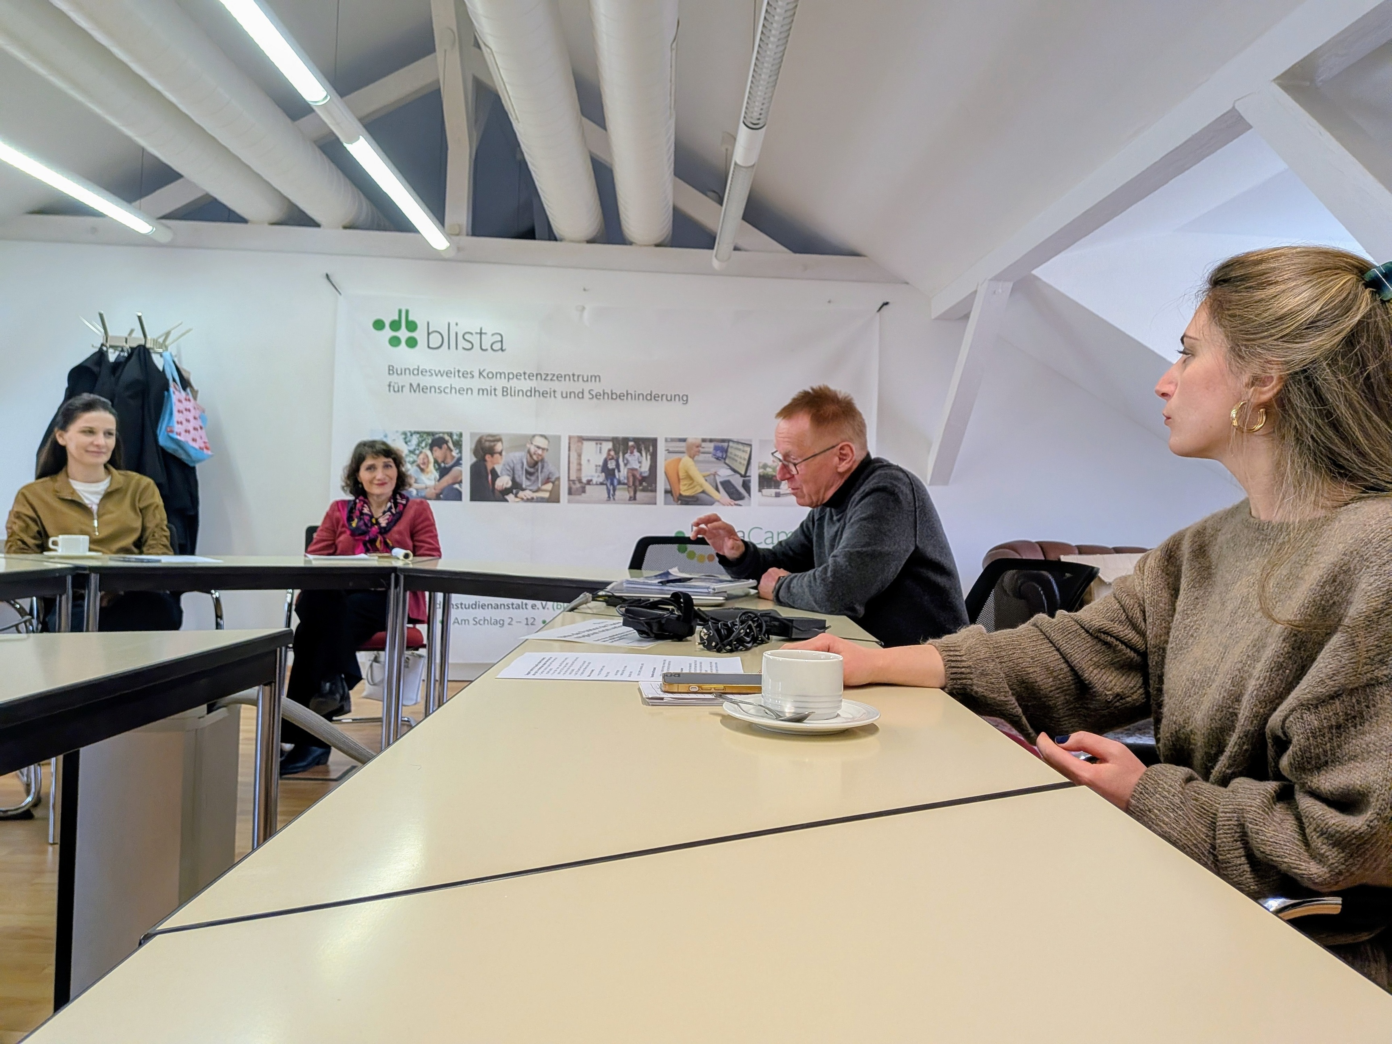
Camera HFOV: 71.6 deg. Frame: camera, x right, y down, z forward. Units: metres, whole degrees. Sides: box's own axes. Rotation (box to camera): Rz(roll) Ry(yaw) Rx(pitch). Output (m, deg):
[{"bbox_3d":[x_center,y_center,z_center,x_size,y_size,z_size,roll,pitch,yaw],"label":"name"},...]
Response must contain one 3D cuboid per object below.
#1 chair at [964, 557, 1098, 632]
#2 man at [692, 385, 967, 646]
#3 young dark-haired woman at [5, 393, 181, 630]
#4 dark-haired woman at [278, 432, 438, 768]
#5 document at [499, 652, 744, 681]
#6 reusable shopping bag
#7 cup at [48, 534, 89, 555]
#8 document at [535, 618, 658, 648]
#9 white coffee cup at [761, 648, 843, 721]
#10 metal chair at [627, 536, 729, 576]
[{"bbox_3d":[0.540,0.510,2.080,0.560,0.850,0.540,2,1,-16],"label":"chair"},{"bbox_3d":[0.310,0.319,2.080,0.680,1.216,0.540,2,1,-10],"label":"man"},{"bbox_3d":[-1.870,0.215,3.020,0.520,1.255,0.760,2,1,-37],"label":"young dark-haired woman"},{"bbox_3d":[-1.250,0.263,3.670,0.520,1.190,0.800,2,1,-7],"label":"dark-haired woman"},{"bbox_3d":[-0.087,0.182,1.230,0.297,0.005,0.210,2,1,-6],"label":"document"},{"bbox_3d":[-2.357,-0.514,4.450,0.120,0.460,0.230,-17,-17,22],"label":"reusable shopping bag"},{"bbox_3d":[-1.908,0.067,2.935,0.103,0.056,0.078,2,1,-26],"label":"cup"},{"bbox_3d":[-0.123,0.178,1.569,0.210,0.005,0.297,2,1,15],"label":"document"},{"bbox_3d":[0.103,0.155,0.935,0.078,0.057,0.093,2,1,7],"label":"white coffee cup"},{"bbox_3d":[-0.090,0.478,3.220,0.540,0.850,0.560,2,1,14],"label":"metal chair"}]

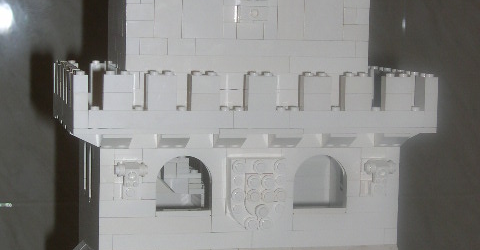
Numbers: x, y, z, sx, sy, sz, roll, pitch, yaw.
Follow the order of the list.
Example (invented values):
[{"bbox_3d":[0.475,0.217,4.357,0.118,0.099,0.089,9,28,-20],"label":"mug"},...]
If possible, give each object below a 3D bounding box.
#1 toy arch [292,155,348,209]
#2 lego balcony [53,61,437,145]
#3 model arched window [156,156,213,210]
[{"bbox_3d":[0.046,0.032,0.667,0.032,0.031,0.009,0,6,-13],"label":"toy arch"},{"bbox_3d":[-0.004,-0.014,0.704,0.208,0.043,0.144,0,6,-13],"label":"lego balcony"},{"bbox_3d":[-0.032,0.032,0.648,0.032,0.031,0.009,0,6,-13],"label":"model arched window"}]

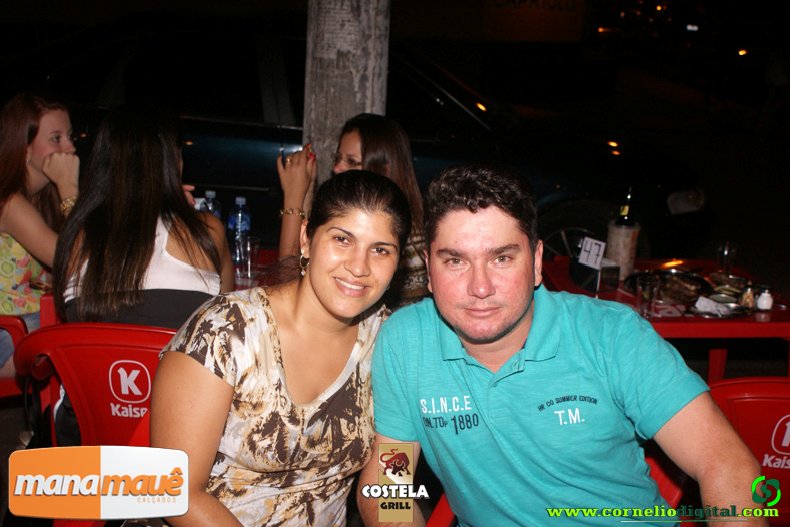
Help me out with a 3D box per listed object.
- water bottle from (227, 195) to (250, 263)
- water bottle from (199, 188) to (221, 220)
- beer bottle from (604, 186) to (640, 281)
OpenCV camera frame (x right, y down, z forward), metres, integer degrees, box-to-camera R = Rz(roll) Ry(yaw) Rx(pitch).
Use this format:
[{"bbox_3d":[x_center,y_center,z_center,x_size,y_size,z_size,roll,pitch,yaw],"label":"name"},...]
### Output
[{"bbox_3d":[-0.480,-0.099,2.821,0.067,0.206,0.067,3,15,0],"label":"water bottle"},{"bbox_3d":[-0.579,-0.125,2.895,0.067,0.206,0.067,3,15,0],"label":"water bottle"},{"bbox_3d":[0.735,-0.100,2.949,0.102,0.296,0.102,3,15,0],"label":"beer bottle"}]

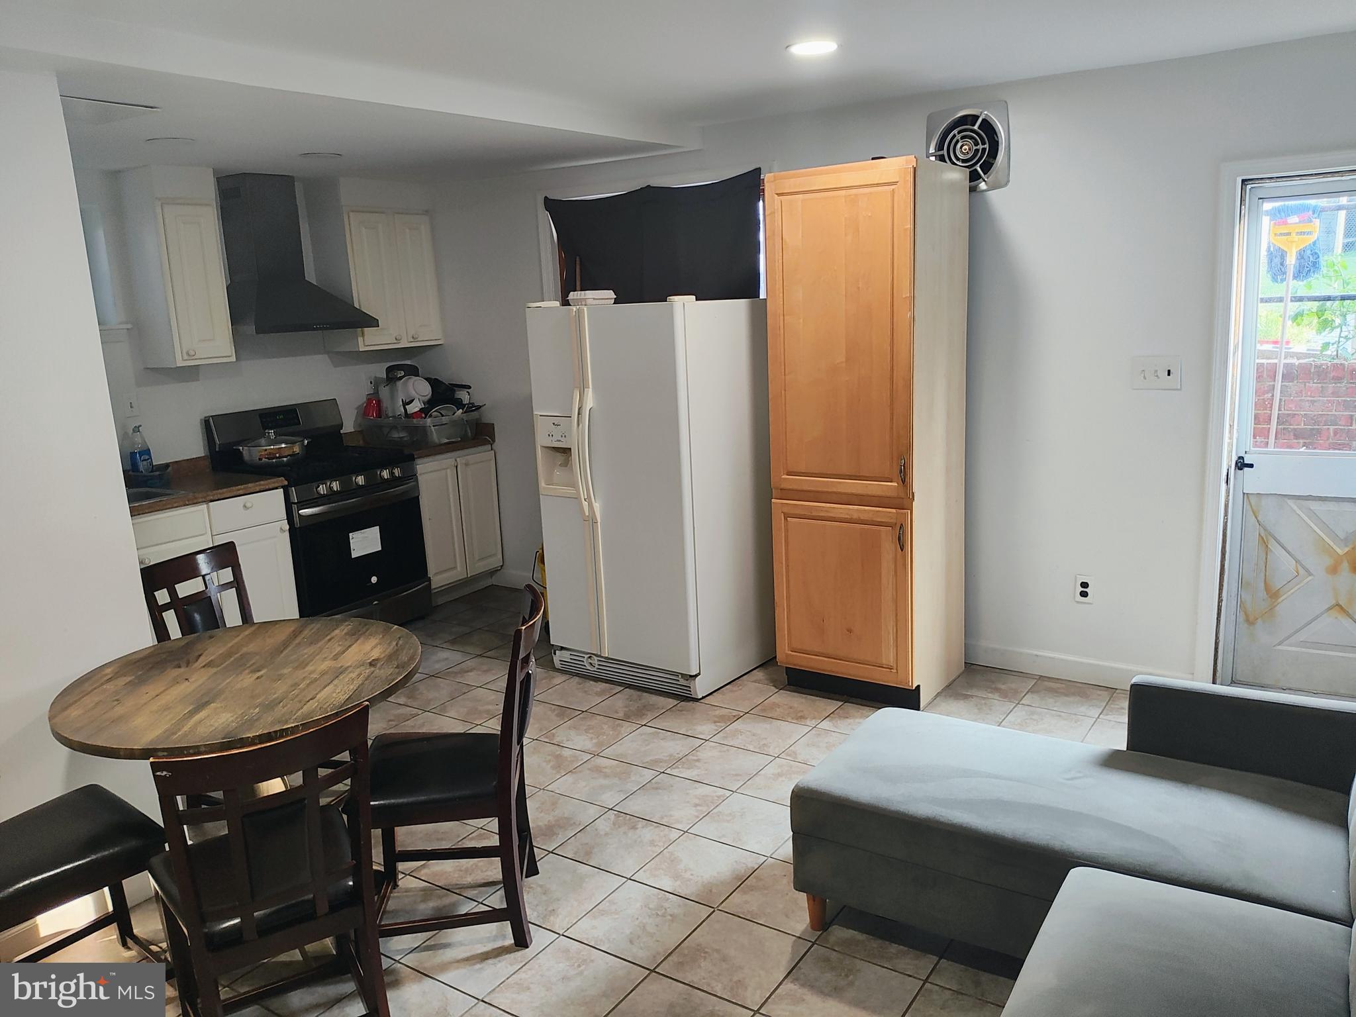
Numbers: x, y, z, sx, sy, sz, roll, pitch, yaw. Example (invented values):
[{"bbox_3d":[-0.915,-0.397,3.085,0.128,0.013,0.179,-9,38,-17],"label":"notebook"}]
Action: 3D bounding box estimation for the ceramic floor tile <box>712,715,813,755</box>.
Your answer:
[{"bbox_3d":[0.329,0.885,3.825,0.300,0.010,0.300,5,13,34],"label":"ceramic floor tile"}]

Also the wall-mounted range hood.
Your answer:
[{"bbox_3d":[-2.079,-1.344,5.203,0.480,0.805,0.752,5,13,35],"label":"wall-mounted range hood"}]

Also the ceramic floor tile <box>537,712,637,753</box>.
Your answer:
[{"bbox_3d":[-0.355,0.912,3.955,0.302,0.012,0.302,5,14,33],"label":"ceramic floor tile"}]

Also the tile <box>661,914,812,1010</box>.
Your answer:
[{"bbox_3d":[0.150,1.180,2.566,0.302,0.012,0.302,5,14,33],"label":"tile"}]

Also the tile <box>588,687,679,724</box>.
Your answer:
[{"bbox_3d":[-0.182,0.844,4.162,0.300,0.010,0.300,5,13,34],"label":"tile"}]

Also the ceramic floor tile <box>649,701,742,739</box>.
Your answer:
[{"bbox_3d":[0.074,0.865,3.993,0.300,0.010,0.300,5,13,34],"label":"ceramic floor tile"}]

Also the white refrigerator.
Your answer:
[{"bbox_3d":[-0.089,-0.090,4.530,0.810,1.685,0.820,5,13,35],"label":"white refrigerator"}]

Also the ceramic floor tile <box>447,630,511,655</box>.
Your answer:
[{"bbox_3d":[-1.038,0.702,5.109,0.300,0.010,0.300,5,13,34],"label":"ceramic floor tile"}]

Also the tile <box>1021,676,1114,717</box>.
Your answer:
[{"bbox_3d":[1.610,0.789,4.049,0.303,0.010,0.303,5,13,35],"label":"tile"}]

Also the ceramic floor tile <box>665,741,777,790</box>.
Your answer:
[{"bbox_3d":[0.159,0.941,3.579,0.300,0.010,0.300,5,13,34],"label":"ceramic floor tile"}]

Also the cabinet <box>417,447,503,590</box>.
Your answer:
[{"bbox_3d":[-1.553,0.072,5.927,0.637,0.828,0.653,5,14,33],"label":"cabinet"}]

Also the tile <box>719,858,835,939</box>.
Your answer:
[{"bbox_3d":[0.318,1.101,2.764,0.303,0.010,0.303,5,13,33],"label":"tile"}]

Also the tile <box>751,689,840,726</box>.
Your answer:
[{"bbox_3d":[0.501,0.841,4.109,0.302,0.012,0.302,5,14,33],"label":"tile"}]

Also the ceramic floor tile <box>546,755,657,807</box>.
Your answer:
[{"bbox_3d":[-0.267,0.983,3.511,0.303,0.010,0.303,5,13,33],"label":"ceramic floor tile"}]

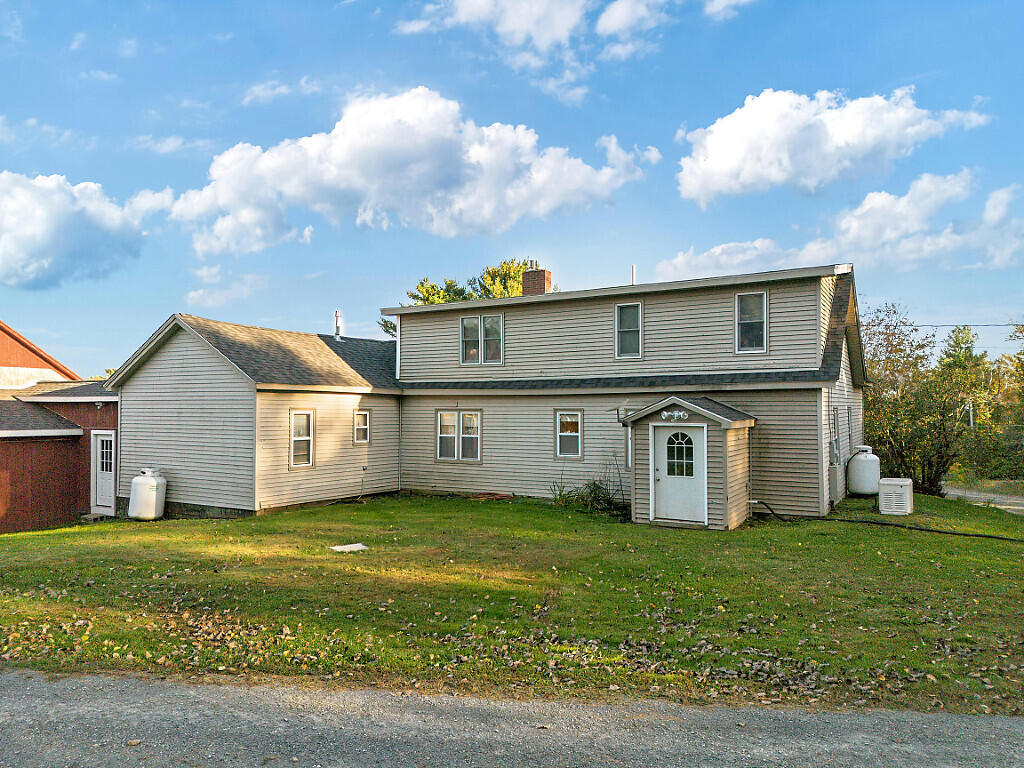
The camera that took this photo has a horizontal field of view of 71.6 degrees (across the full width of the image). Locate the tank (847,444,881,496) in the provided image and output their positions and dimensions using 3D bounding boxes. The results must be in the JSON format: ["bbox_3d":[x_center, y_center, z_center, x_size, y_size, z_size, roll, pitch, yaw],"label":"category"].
[{"bbox_3d":[9.226,2.274,18.600,0.760,1.300,0.760,-1,-3,31],"label":"tank"}]

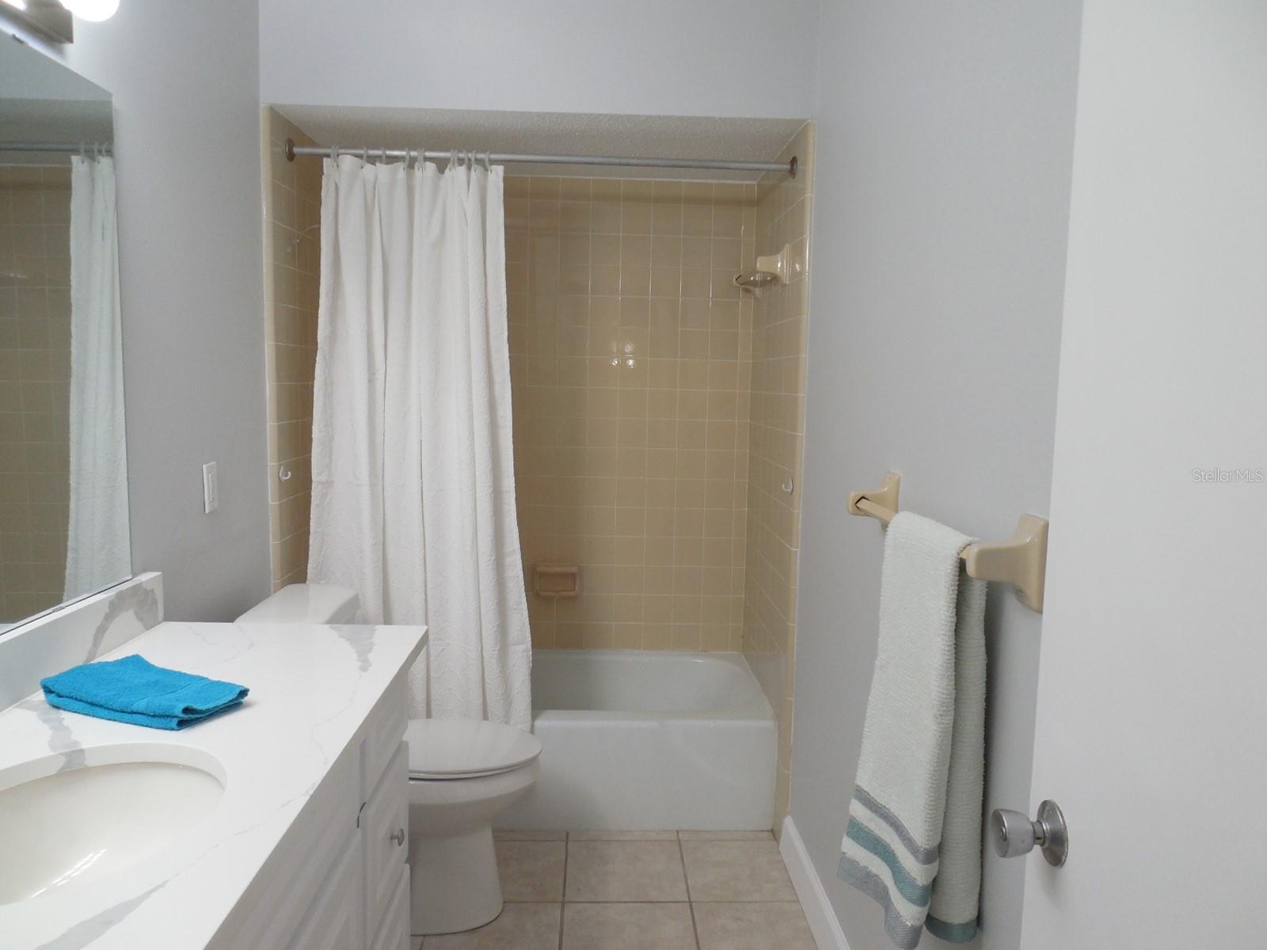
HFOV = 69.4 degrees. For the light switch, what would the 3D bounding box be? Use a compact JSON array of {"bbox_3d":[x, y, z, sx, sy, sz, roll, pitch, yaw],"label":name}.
[{"bbox_3d":[-0.993,0.029,2.143,0.009,0.114,0.071,1,6,-2],"label":"light switch"}]

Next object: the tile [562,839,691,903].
[{"bbox_3d":[-0.022,1.132,2.613,0.335,0.010,0.328,1,6,-2],"label":"tile"}]

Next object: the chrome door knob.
[{"bbox_3d":[0.407,0.372,0.949,0.063,0.070,0.070,1,6,-2],"label":"chrome door knob"}]

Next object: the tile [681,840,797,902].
[{"bbox_3d":[0.300,1.137,2.626,0.298,0.010,0.325,1,6,-2],"label":"tile"}]

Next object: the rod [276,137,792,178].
[{"bbox_3d":[-0.255,-0.927,2.682,1.465,0.060,0.060,1,6,-2],"label":"rod"}]

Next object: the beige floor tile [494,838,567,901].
[{"bbox_3d":[-0.362,1.128,2.598,0.333,0.010,0.328,1,6,-2],"label":"beige floor tile"}]

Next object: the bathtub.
[{"bbox_3d":[-0.303,0.886,3.168,1.485,0.355,0.735,1,6,-2],"label":"bathtub"}]

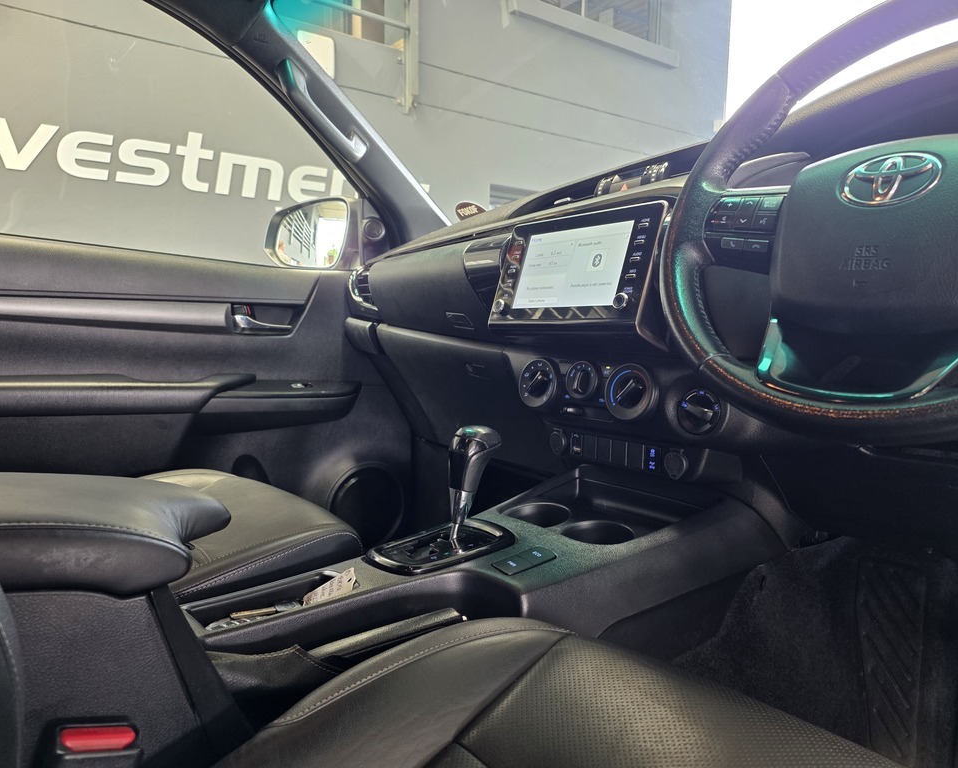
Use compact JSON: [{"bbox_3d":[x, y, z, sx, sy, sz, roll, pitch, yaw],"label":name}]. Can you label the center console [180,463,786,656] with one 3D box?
[{"bbox_3d":[0.027,0.221,0.750,0.664,0.170,0.262,-3,5,-40],"label":"center console"}]

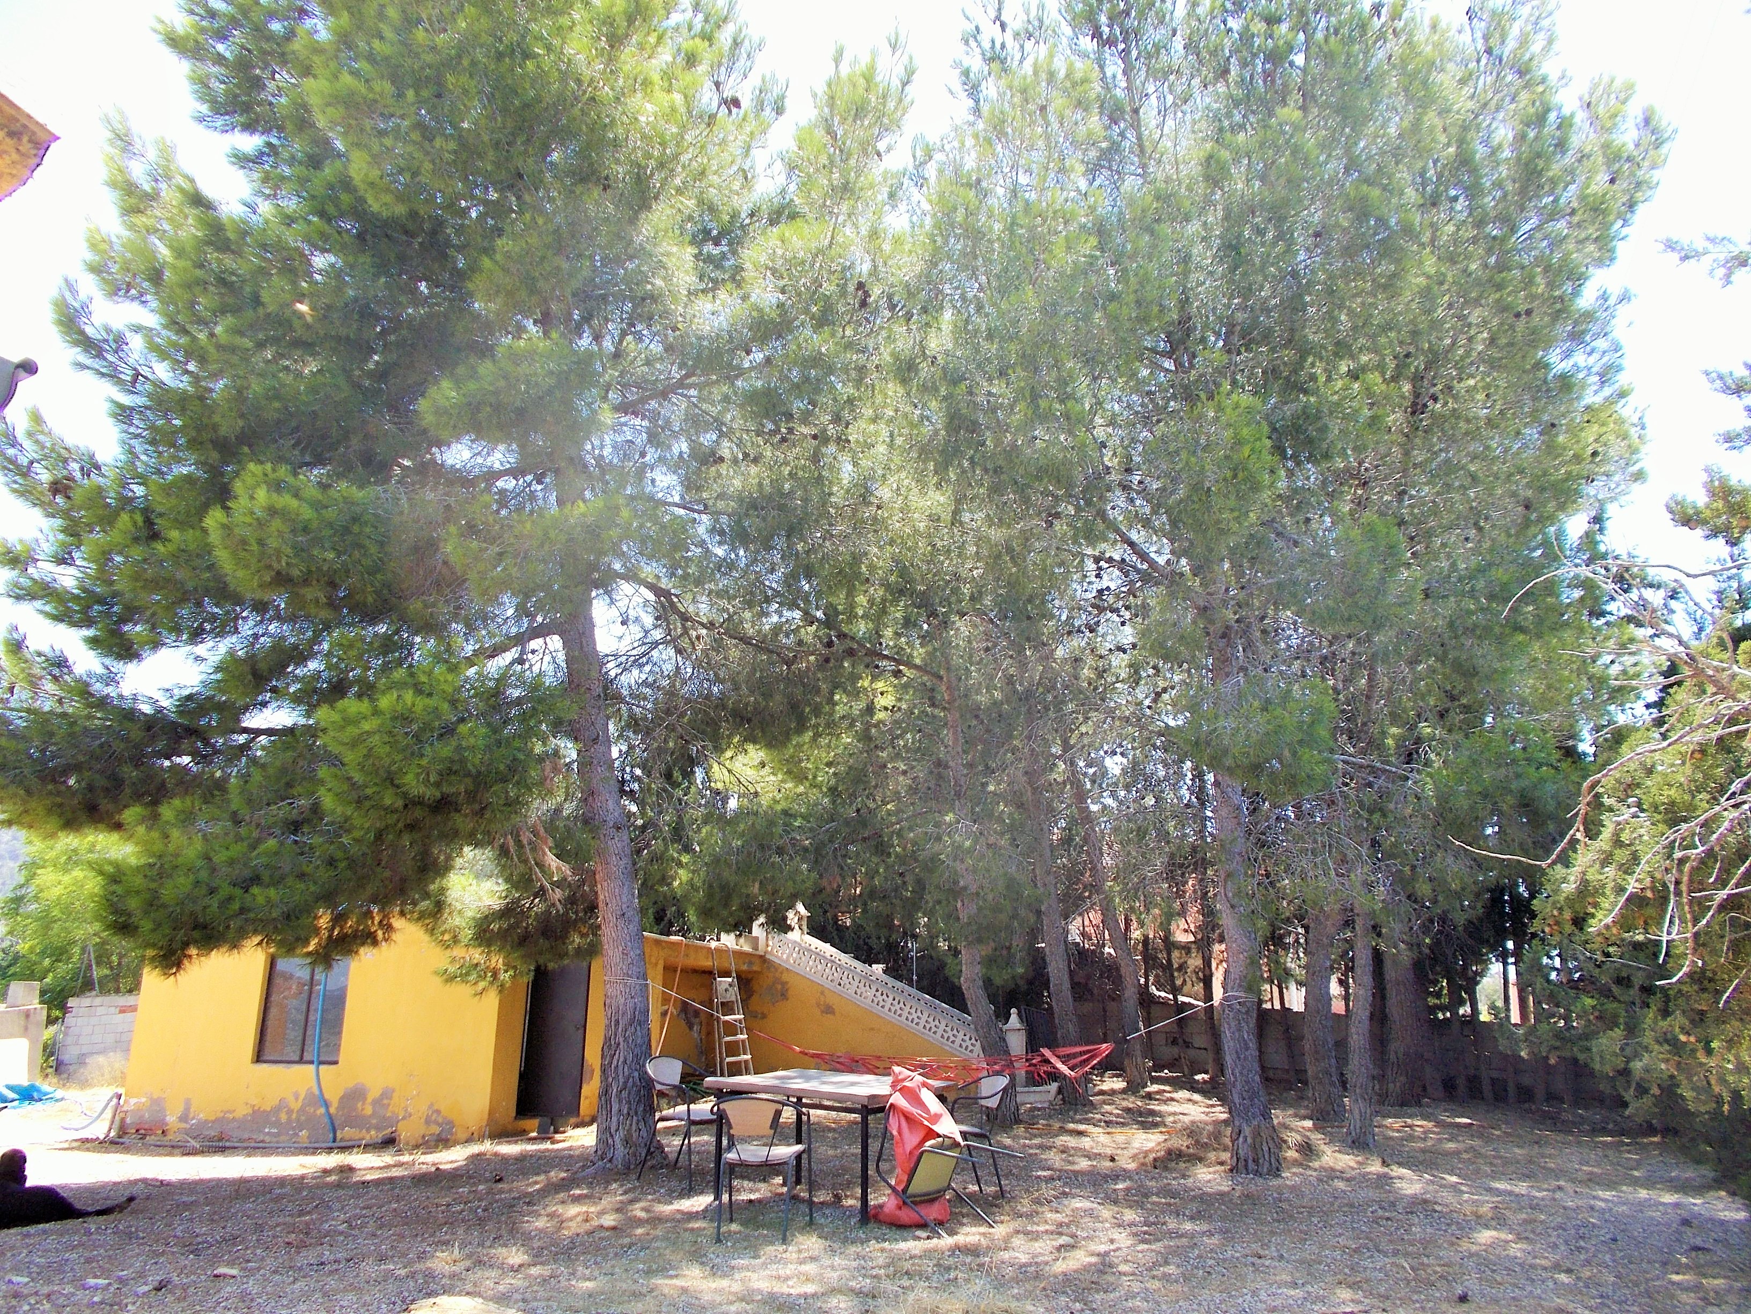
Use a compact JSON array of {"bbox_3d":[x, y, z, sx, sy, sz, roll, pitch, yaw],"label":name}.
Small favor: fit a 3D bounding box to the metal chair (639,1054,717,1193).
[{"bbox_3d":[-1.252,3.114,8.838,0.560,0.760,0.540,-7,-15,32],"label":"metal chair"}]

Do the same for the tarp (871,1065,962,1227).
[{"bbox_3d":[0.282,2.940,7.998,0.480,0.880,0.540,-8,-16,35],"label":"tarp"}]

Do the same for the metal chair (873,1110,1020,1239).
[{"bbox_3d":[0.408,2.978,7.818,0.540,0.560,0.760,15,6,-45],"label":"metal chair"}]

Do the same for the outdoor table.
[{"bbox_3d":[-0.294,3.082,8.359,1.290,0.740,0.960,-8,-16,35],"label":"outdoor table"}]

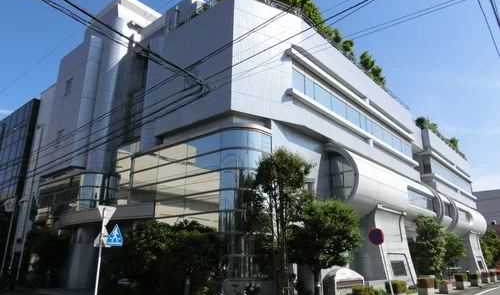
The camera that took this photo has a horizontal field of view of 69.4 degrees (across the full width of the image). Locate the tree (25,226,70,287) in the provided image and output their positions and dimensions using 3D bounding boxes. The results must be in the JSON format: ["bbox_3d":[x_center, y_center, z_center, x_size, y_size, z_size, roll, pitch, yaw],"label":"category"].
[{"bbox_3d":[-12.898,7.128,23.566,2.700,3.754,2.700,-14,-23,39],"label":"tree"}]

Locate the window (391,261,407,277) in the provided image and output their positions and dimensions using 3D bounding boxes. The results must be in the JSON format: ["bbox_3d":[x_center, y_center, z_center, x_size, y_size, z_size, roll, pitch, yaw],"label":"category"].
[{"bbox_3d":[8.463,6.875,20.468,0.120,0.821,1.949,-20,-26,37],"label":"window"}]

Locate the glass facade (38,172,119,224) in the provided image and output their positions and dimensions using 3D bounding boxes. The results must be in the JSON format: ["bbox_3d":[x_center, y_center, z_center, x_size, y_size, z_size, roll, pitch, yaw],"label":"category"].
[{"bbox_3d":[-12.670,3.838,26.143,8.635,2.620,2.056,-14,-22,39],"label":"glass facade"}]

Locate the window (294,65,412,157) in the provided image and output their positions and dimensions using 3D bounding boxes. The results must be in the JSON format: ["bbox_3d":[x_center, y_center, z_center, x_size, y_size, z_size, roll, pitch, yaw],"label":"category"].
[{"bbox_3d":[7.409,-1.419,22.644,0.150,1.263,16.536,-14,-23,39],"label":"window"}]

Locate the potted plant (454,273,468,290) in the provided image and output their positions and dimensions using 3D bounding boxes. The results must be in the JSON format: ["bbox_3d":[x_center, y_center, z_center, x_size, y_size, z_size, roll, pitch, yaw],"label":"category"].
[{"bbox_3d":[13.017,8.285,22.364,0.580,0.920,0.980,-14,-22,39],"label":"potted plant"}]

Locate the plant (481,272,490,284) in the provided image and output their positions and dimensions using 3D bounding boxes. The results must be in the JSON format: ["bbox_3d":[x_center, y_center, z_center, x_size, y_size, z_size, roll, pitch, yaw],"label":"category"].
[{"bbox_3d":[18.142,10.088,27.960,0.570,0.840,0.980,-14,-22,39],"label":"plant"}]

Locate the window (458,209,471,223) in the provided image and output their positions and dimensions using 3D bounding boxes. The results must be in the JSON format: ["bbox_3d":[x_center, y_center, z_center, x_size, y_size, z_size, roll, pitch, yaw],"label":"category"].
[{"bbox_3d":[20.173,6.412,33.976,0.150,1.228,5.613,-14,-23,39],"label":"window"}]

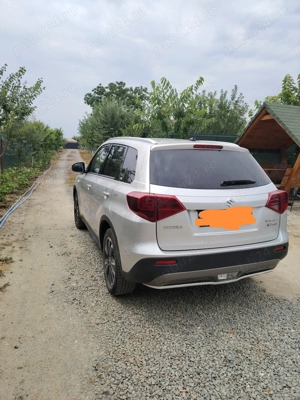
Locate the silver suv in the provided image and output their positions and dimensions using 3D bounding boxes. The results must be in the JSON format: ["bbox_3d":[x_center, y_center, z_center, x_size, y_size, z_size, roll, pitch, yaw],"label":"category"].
[{"bbox_3d":[-0.061,-0.079,4.217,1.790,1.610,4.175,-1,11,-21],"label":"silver suv"}]

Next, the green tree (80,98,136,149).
[{"bbox_3d":[-2.708,-4.049,17.398,3.556,4.425,3.556,1,10,-9],"label":"green tree"}]

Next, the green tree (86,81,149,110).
[{"bbox_3d":[-3.022,-6.804,24.648,5.626,7.202,5.626,1,10,-7],"label":"green tree"}]

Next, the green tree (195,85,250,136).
[{"bbox_3d":[3.164,-2.992,12.905,2.434,4.507,2.434,5,11,14],"label":"green tree"}]

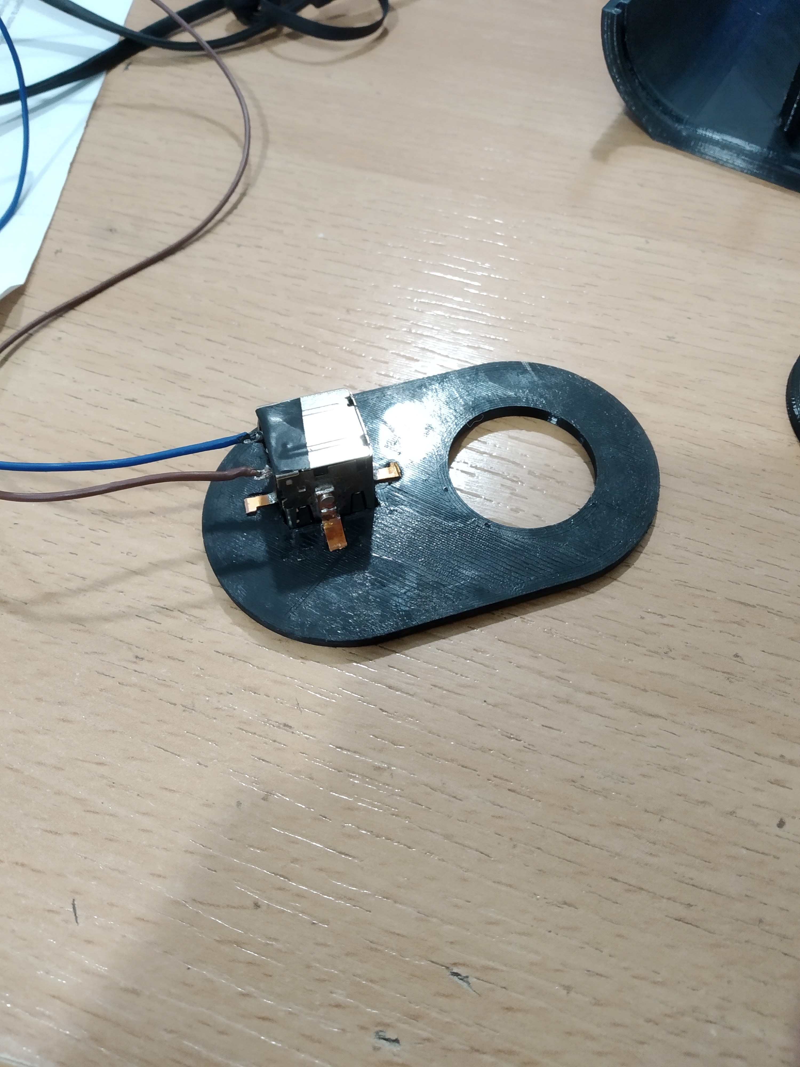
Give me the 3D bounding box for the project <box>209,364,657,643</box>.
[{"bbox_3d":[0.006,-0.007,0.135,0.078,0.003,0.046,-16,61,-10],"label":"project"}]

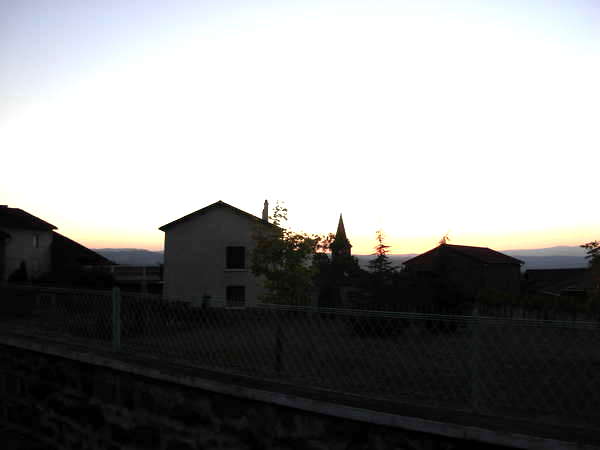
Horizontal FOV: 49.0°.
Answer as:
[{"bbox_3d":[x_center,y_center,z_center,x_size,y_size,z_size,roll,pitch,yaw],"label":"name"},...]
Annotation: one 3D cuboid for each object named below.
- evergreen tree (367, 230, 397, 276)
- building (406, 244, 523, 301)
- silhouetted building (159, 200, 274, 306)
[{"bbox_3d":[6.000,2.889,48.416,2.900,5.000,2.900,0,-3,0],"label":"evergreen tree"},{"bbox_3d":[16.500,4.601,64.852,7.900,5.100,12.300,-2,-3,34],"label":"building"},{"bbox_3d":[-5.200,2.390,48.441,8.200,7.700,9.500,0,-3,2],"label":"silhouetted building"}]

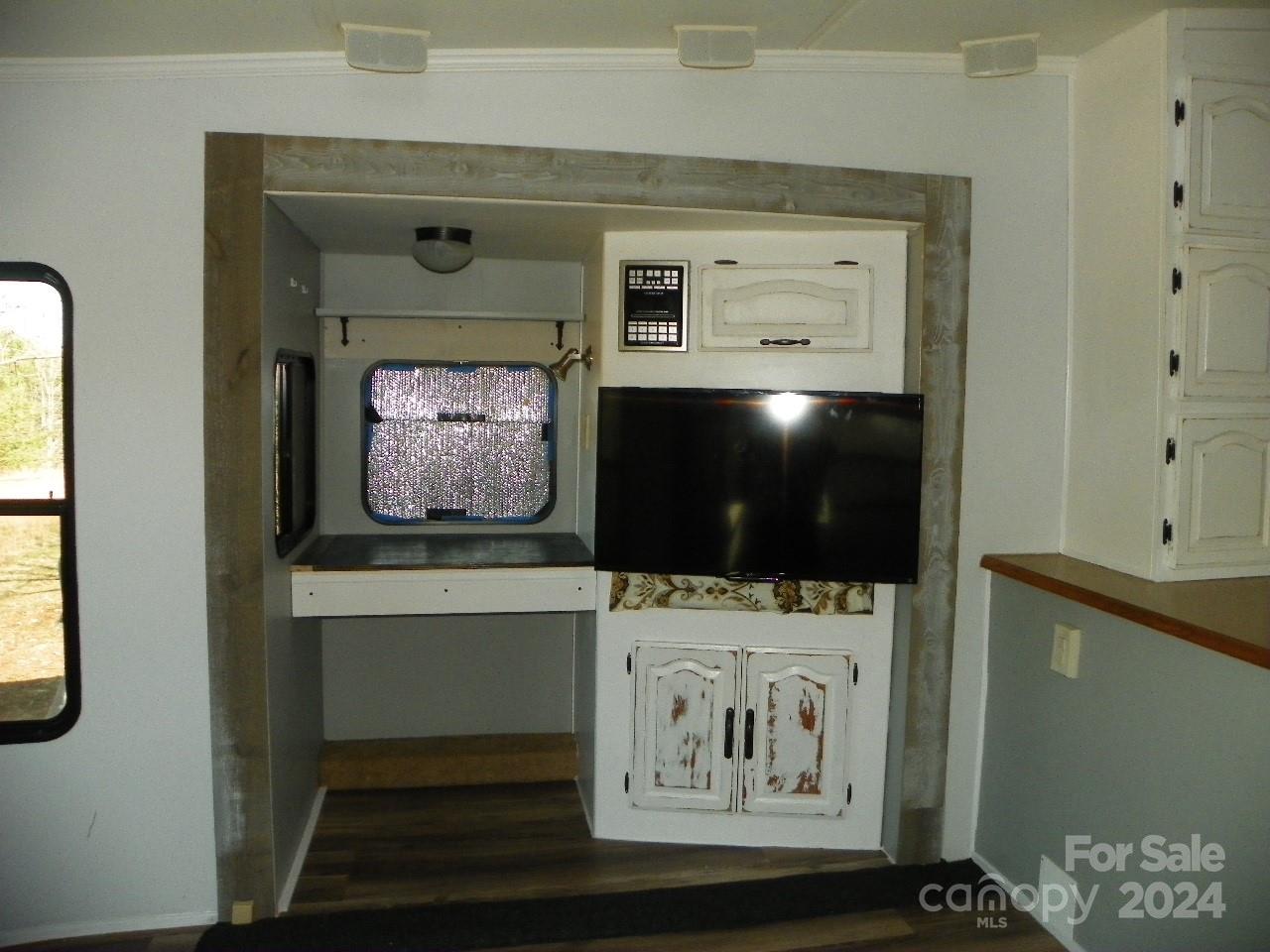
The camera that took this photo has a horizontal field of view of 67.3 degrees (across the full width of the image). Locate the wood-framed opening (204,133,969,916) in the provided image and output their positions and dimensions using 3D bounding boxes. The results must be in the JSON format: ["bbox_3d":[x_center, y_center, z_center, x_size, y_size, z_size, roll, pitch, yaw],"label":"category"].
[{"bbox_3d":[-0.067,0.141,2.468,1.930,1.890,0.100,0,3,-10],"label":"wood-framed opening"}]

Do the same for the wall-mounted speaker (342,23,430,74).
[{"bbox_3d":[-0.573,-0.963,2.181,0.192,0.086,0.090,-5,4,-25],"label":"wall-mounted speaker"}]

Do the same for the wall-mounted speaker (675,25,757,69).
[{"bbox_3d":[0.187,-1.023,2.302,0.199,0.093,0.094,-4,5,-10],"label":"wall-mounted speaker"}]

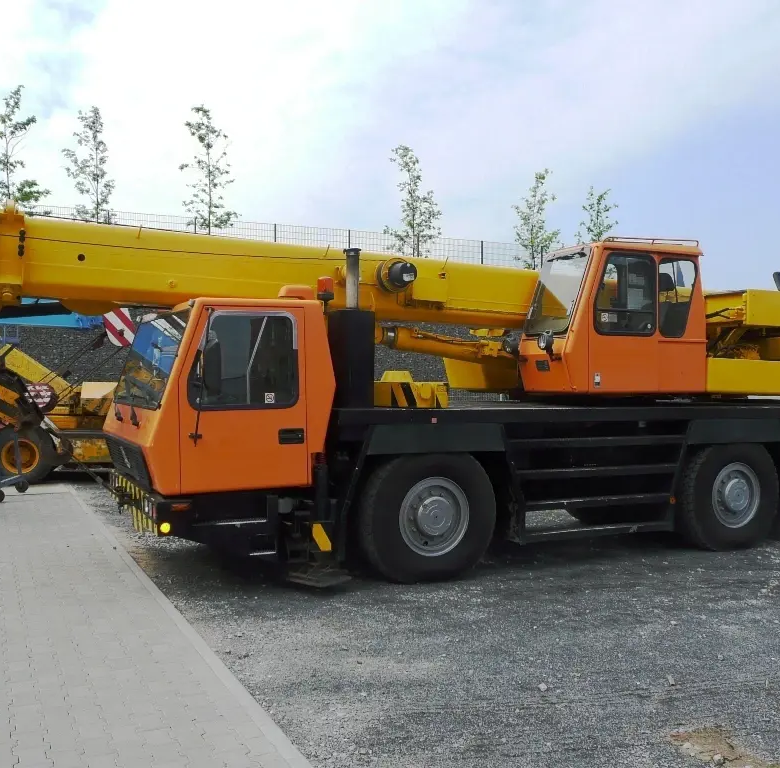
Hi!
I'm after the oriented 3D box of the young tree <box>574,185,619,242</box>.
[{"bbox_3d":[8.292,-5.629,33.259,1.927,4.603,1.927,0,0,14],"label":"young tree"}]

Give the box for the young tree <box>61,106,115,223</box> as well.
[{"bbox_3d":[-9.272,-5.992,25.388,1.655,5.027,1.655,0,0,-20],"label":"young tree"}]

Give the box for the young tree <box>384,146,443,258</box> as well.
[{"bbox_3d":[0.812,-6.020,29.907,2.166,5.256,2.166,0,0,2],"label":"young tree"}]

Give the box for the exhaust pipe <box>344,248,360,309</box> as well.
[{"bbox_3d":[-0.332,-0.933,7.327,0.140,0.530,0.140,0,0,0],"label":"exhaust pipe"}]

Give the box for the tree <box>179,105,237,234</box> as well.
[{"bbox_3d":[-5.924,-6.261,26.888,1.883,5.623,1.883,0,0,-12],"label":"tree"}]

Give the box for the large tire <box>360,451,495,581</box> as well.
[{"bbox_3d":[0.330,1.170,7.524,1.280,1.250,0.360,1,0,-27],"label":"large tire"}]

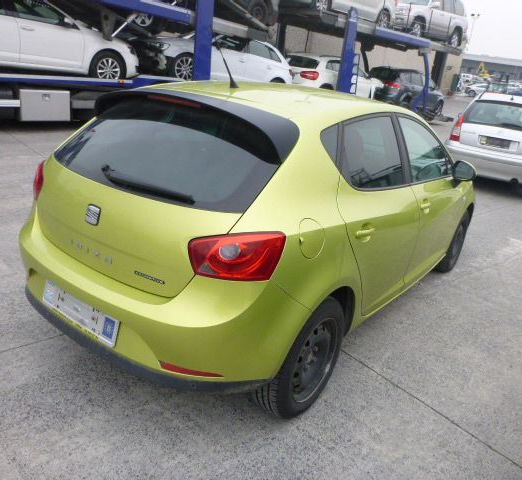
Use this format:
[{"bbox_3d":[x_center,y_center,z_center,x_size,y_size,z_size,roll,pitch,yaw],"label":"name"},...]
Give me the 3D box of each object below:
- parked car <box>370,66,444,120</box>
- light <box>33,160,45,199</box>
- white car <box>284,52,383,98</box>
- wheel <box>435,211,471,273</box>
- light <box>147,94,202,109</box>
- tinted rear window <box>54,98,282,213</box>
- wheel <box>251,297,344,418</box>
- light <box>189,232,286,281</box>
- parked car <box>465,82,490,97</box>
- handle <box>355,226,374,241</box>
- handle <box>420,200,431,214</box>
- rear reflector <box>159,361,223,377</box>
[{"bbox_3d":[5.760,-5.862,18.267,4.220,1.520,1.790,-13,27,-41],"label":"parked car"},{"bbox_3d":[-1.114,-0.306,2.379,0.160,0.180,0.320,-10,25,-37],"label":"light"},{"bbox_3d":[2.380,-5.230,15.350,4.400,1.500,1.800,-14,28,-43],"label":"white car"},{"bbox_3d":[1.669,-0.015,4.085,0.185,0.600,0.600,19,24,33],"label":"wheel"},{"bbox_3d":[-0.396,-0.627,2.088,0.340,0.027,0.030,19,23,33],"label":"light"},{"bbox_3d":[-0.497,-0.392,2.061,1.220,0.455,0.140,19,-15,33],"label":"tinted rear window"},{"bbox_3d":[0.191,0.536,2.192,0.185,0.600,0.600,19,24,33],"label":"wheel"},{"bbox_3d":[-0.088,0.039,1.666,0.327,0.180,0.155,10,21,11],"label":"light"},{"bbox_3d":[22.931,-15.101,47.000,4.200,1.460,1.770,7,20,4],"label":"parked car"},{"bbox_3d":[0.499,-0.031,2.185,0.042,0.047,0.175,19,23,33],"label":"handle"},{"bbox_3d":[1.027,-0.205,2.873,0.042,0.045,0.170,19,23,33],"label":"handle"},{"bbox_3d":[-0.259,0.500,1.746,0.253,0.034,0.035,10,21,11],"label":"rear reflector"}]

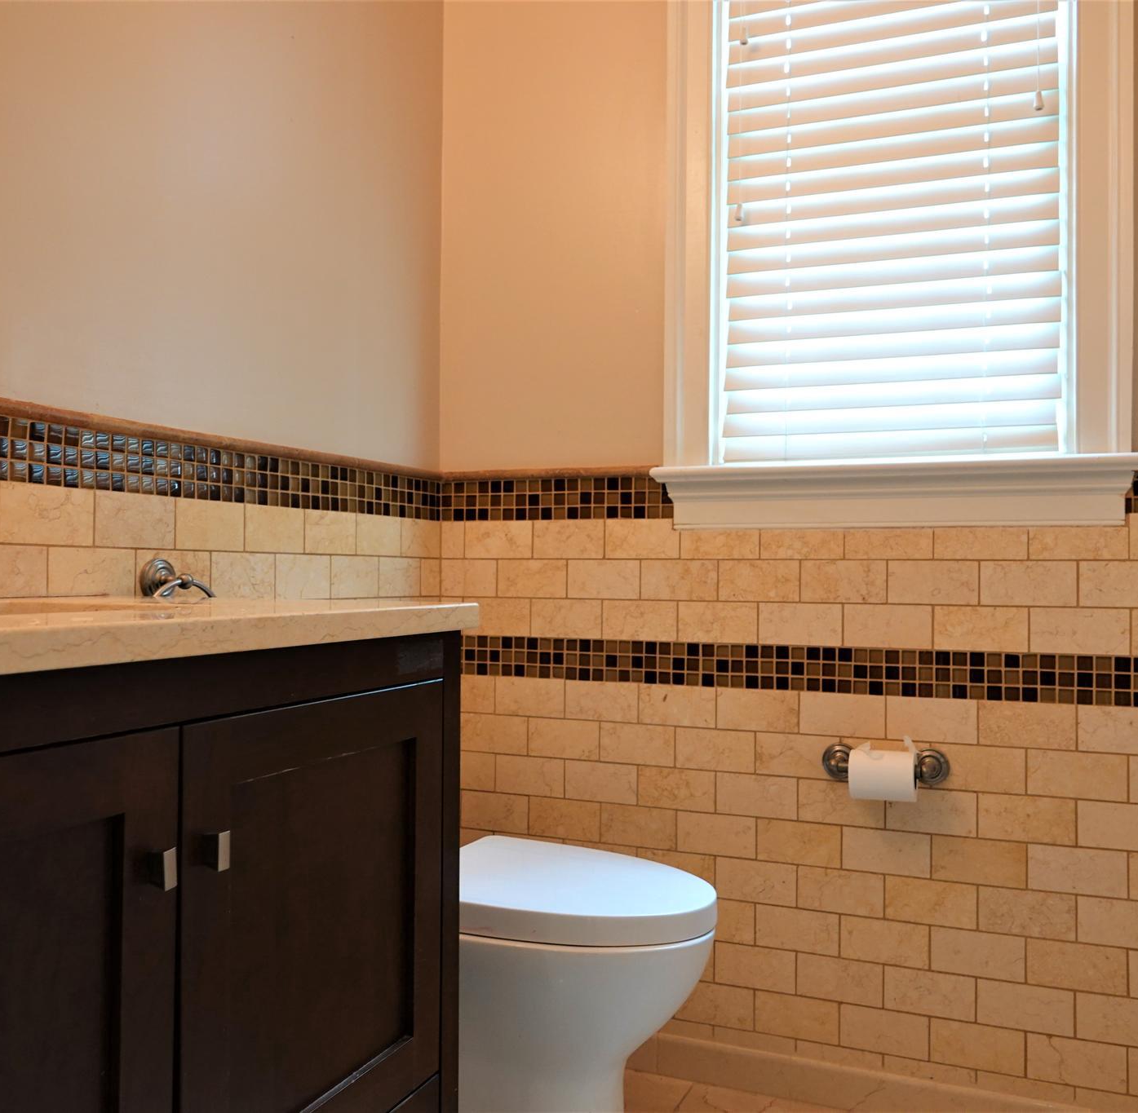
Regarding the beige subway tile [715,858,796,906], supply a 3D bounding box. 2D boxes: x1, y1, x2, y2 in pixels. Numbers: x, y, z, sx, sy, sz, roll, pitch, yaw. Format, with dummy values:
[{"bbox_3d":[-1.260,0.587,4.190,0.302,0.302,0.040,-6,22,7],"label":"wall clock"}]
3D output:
[{"bbox_3d":[0.349,0.602,2.065,0.152,0.076,0.010,0,-1,22],"label":"beige subway tile"}]

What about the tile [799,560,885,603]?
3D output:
[{"bbox_3d":[0.498,0.046,2.016,0.151,0.076,0.010,0,-1,22],"label":"tile"}]

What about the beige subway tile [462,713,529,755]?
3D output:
[{"bbox_3d":[-0.149,0.360,2.270,0.151,0.076,0.010,0,-1,22],"label":"beige subway tile"}]

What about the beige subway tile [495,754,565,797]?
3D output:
[{"bbox_3d":[-0.078,0.443,2.244,0.152,0.076,0.010,0,-1,22],"label":"beige subway tile"}]

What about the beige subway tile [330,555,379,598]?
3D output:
[{"bbox_3d":[-0.397,0.039,2.053,0.010,0.076,0.152,0,-1,25],"label":"beige subway tile"}]

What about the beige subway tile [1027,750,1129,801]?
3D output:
[{"bbox_3d":[0.842,0.362,1.844,0.152,0.076,0.010,0,-1,23],"label":"beige subway tile"}]

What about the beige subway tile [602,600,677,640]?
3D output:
[{"bbox_3d":[0.139,0.124,2.149,0.152,0.076,0.010,0,-1,23],"label":"beige subway tile"}]

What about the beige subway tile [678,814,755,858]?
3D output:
[{"bbox_3d":[0.279,0.526,2.107,0.152,0.076,0.010,0,-2,22],"label":"beige subway tile"}]

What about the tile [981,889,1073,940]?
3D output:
[{"bbox_3d":[0.780,0.607,1.897,0.152,0.076,0.010,0,-2,22],"label":"tile"}]

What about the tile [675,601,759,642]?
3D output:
[{"bbox_3d":[0.284,0.125,2.109,0.152,0.076,0.010,0,-1,23],"label":"tile"}]

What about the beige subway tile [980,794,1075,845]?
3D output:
[{"bbox_3d":[0.783,0.448,1.901,0.152,0.076,0.010,0,-2,22],"label":"beige subway tile"}]

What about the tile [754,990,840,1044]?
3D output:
[{"bbox_3d":[0.417,0.839,2.032,0.152,0.076,0.010,0,-1,22],"label":"tile"}]

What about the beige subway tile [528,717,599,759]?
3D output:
[{"bbox_3d":[-0.006,0.364,2.218,0.151,0.076,0.010,0,-1,22],"label":"beige subway tile"}]

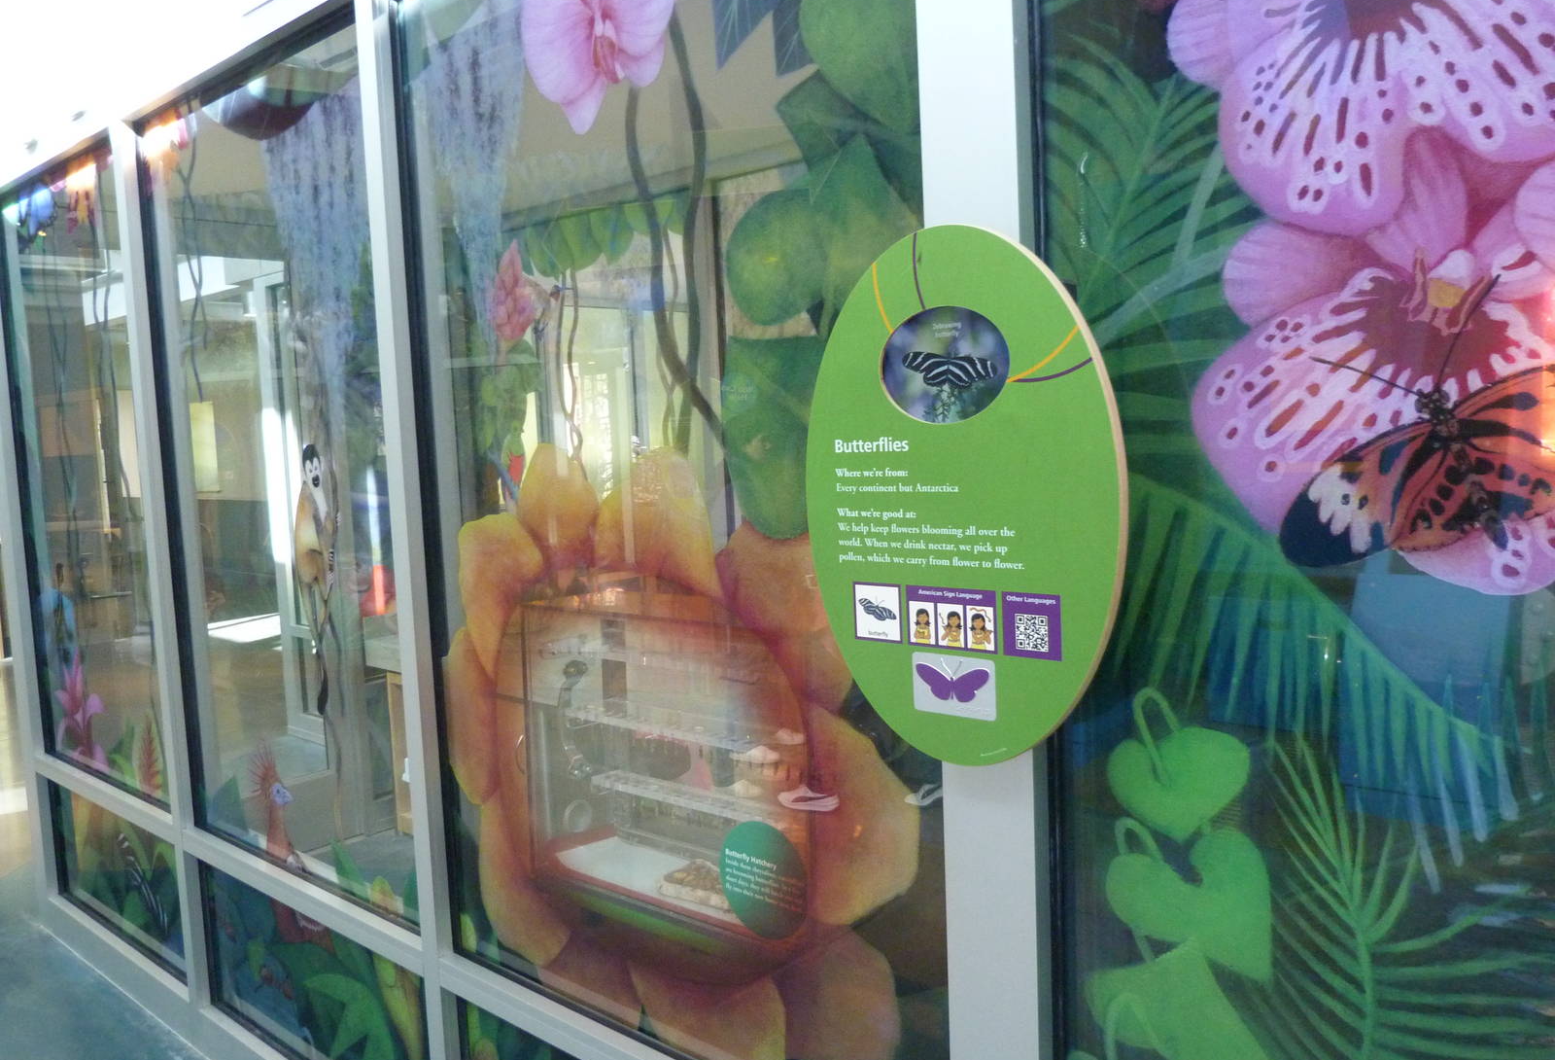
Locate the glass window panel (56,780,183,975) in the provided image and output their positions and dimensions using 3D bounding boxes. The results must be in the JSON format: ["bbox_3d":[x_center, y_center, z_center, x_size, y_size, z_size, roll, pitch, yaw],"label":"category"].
[{"bbox_3d":[-1.786,0.930,3.070,1.030,0.385,0.030,2,6,41],"label":"glass window panel"}]

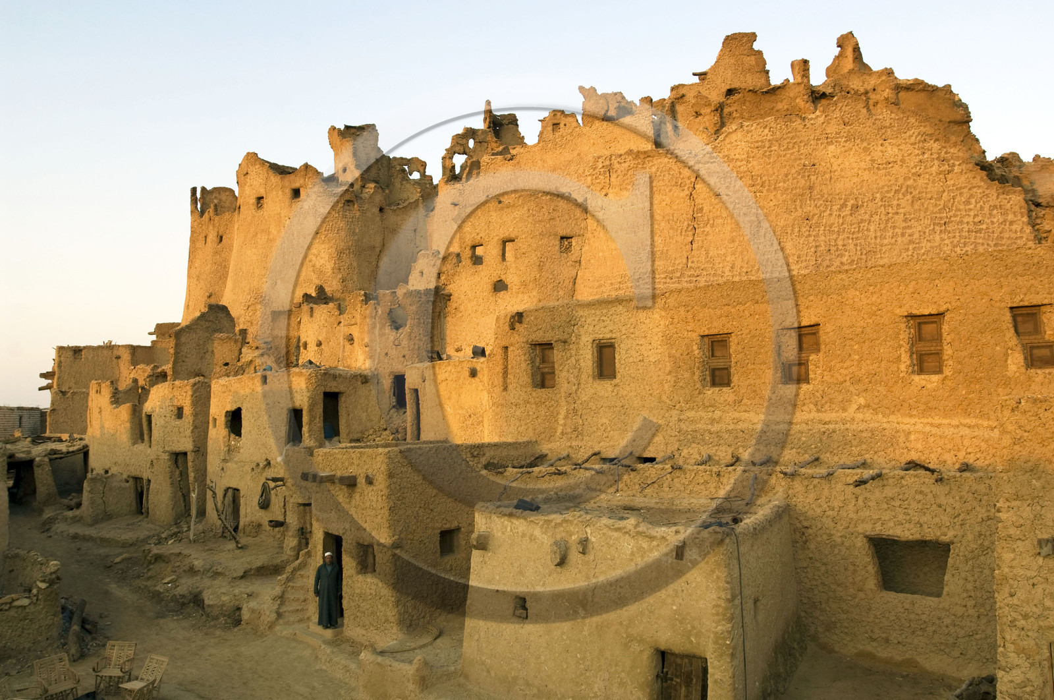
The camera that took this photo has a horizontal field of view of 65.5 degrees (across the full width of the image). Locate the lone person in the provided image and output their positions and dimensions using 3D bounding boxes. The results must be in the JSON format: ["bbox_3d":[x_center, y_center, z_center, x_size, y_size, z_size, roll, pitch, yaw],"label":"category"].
[{"bbox_3d":[-4.643,5.576,19.100,0.580,1.740,0.400,0,-5,-5],"label":"lone person"}]

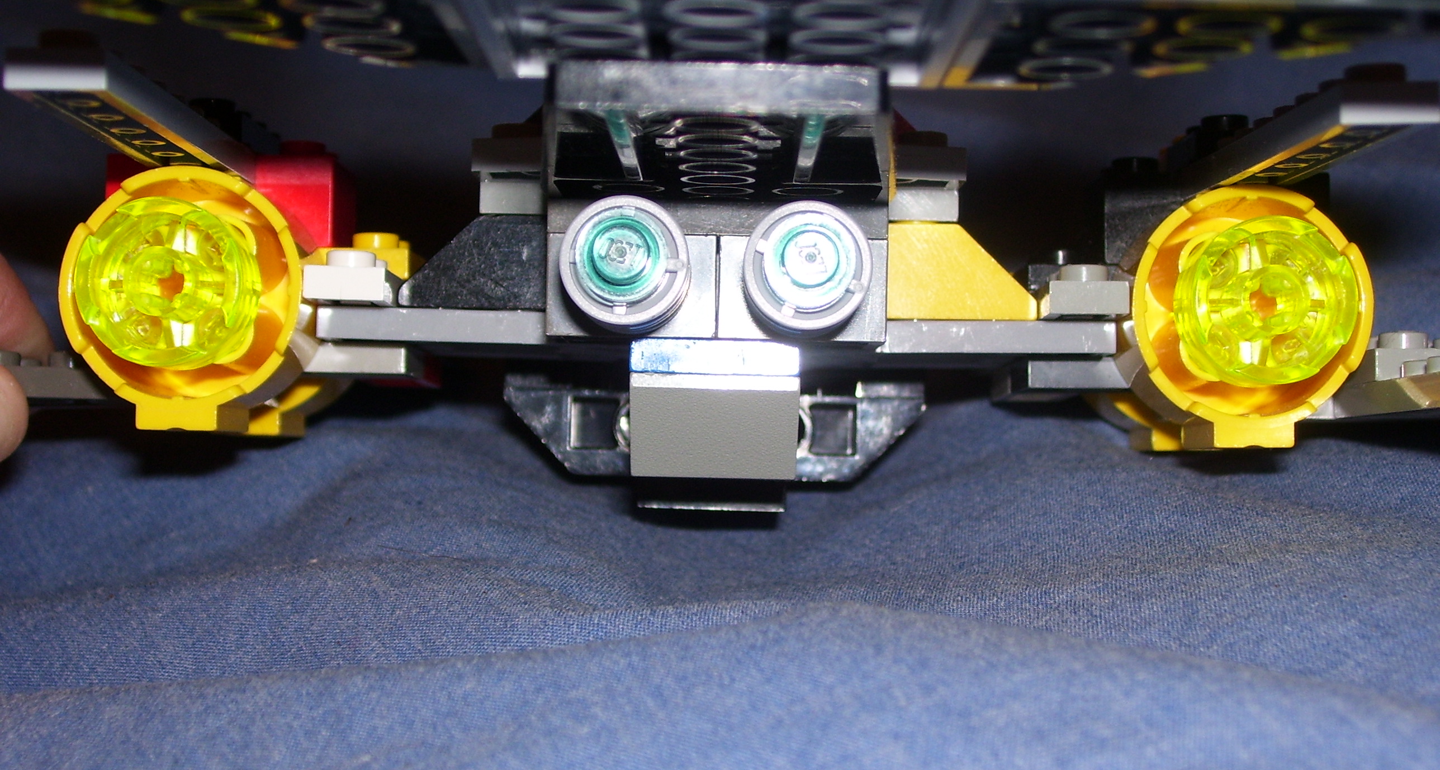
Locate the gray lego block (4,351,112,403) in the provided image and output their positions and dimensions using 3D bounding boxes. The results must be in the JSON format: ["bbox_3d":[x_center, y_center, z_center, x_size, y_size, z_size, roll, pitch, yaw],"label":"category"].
[{"bbox_3d":[-0.071,-0.001,0.256,0.016,0.005,0.017,1,-2,0],"label":"gray lego block"}]

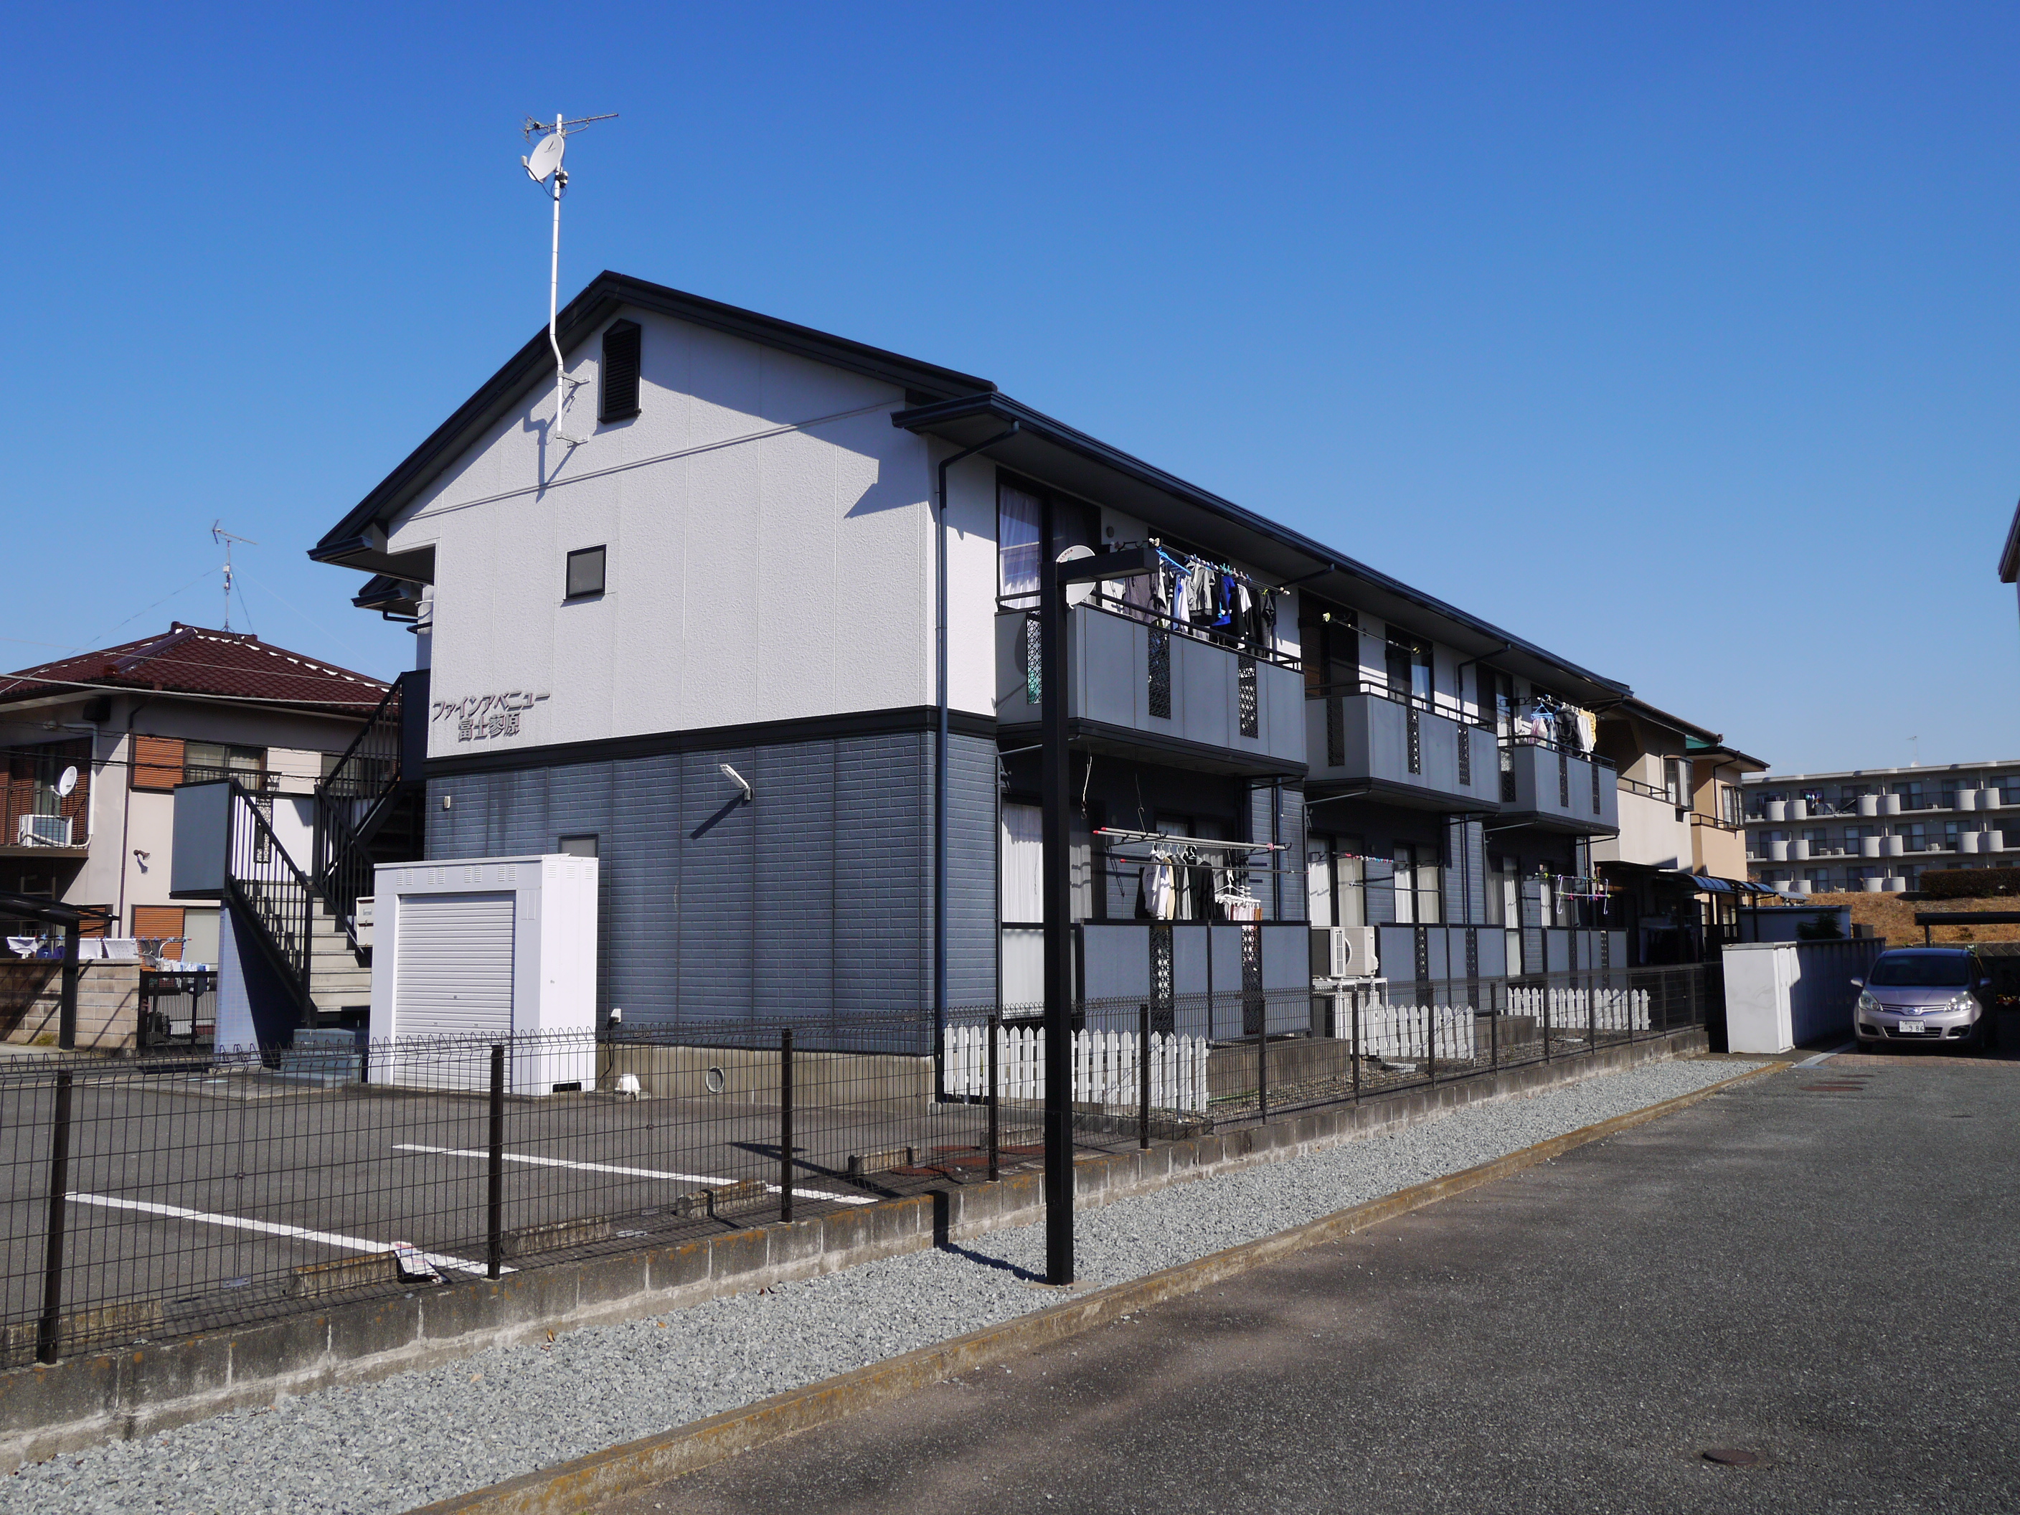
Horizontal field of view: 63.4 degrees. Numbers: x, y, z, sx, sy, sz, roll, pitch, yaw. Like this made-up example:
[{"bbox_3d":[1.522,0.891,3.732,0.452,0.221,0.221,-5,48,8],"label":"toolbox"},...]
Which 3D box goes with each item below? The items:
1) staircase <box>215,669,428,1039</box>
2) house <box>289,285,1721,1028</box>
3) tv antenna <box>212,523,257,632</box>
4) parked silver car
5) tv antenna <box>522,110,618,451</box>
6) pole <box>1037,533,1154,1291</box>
[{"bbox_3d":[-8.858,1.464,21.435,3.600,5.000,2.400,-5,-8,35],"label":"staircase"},{"bbox_3d":[1.869,0.112,25.474,10.200,8.500,21.800,-5,-8,35],"label":"house"},{"bbox_3d":[-14.557,-3.312,30.590,0.500,2.028,1.100,-2,-7,19],"label":"tv antenna"},{"bbox_3d":[13.944,3.672,24.886,1.720,1.535,4.050,-5,-8,34],"label":"parked silver car"},{"bbox_3d":[-4.741,-5.113,17.336,1.080,3.700,0.720,-7,-9,45],"label":"tv antenna"},{"bbox_3d":[0.505,0.858,8.898,0.670,3.970,0.150,-5,-8,35],"label":"pole"}]

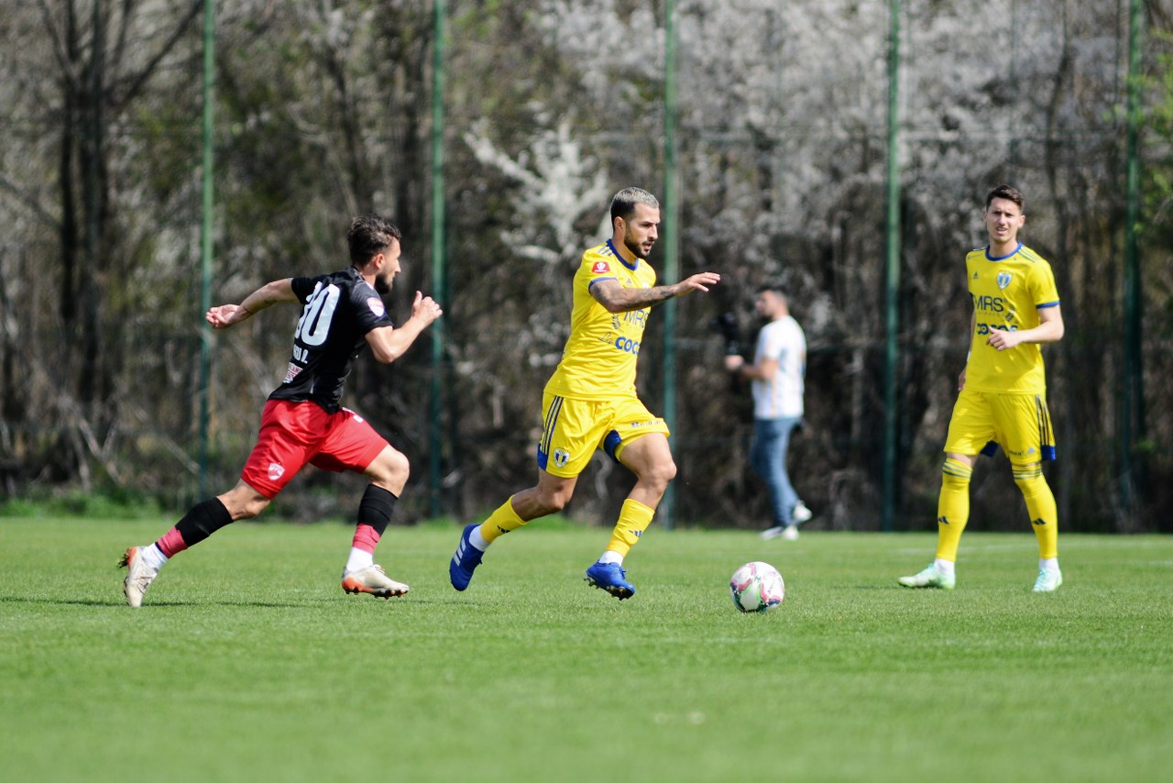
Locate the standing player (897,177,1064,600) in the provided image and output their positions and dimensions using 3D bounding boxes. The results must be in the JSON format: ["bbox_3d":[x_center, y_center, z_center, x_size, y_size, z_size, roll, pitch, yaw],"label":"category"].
[{"bbox_3d":[1.800,-0.008,44.500,0.680,1.860,0.500,0,0,32],"label":"standing player"}]

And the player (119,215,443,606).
[{"bbox_3d":[-1.269,0.082,40.600,1.300,1.630,0.680,1,0,-18],"label":"player"}]

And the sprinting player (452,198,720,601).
[{"bbox_3d":[-0.006,0.010,40.800,1.100,1.720,0.700,0,0,28],"label":"sprinting player"}]

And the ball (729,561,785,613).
[{"bbox_3d":[0.690,0.796,39.400,0.220,0.220,0.220,1,0,0],"label":"ball"}]

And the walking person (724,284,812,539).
[{"bbox_3d":[1.284,0.152,69.000,0.580,1.790,0.520,0,0,30],"label":"walking person"}]

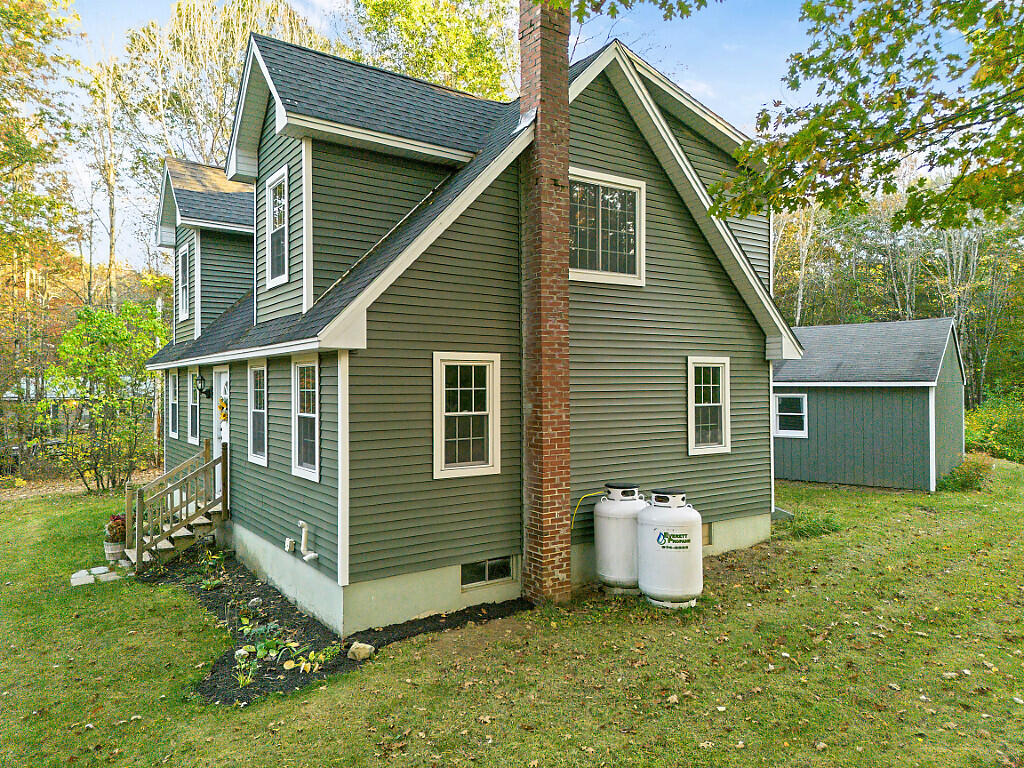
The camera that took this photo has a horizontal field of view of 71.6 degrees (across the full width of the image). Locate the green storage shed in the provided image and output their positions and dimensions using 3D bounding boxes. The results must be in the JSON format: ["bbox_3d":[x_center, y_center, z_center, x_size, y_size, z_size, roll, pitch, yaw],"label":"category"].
[{"bbox_3d":[8.620,0.400,18.450,4.900,3.980,3.700,0,0,41],"label":"green storage shed"}]

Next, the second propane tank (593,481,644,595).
[{"bbox_3d":[1.448,1.975,9.180,0.765,1.310,0.765,0,0,0],"label":"second propane tank"}]

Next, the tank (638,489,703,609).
[{"bbox_3d":[1.900,1.965,8.550,0.765,1.330,0.765,0,0,6],"label":"tank"}]

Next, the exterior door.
[{"bbox_3d":[-4.820,0.810,11.790,0.120,2.200,1.080,0,0,-35],"label":"exterior door"}]

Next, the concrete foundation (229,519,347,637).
[{"bbox_3d":[-3.030,2.370,9.390,0.220,0.540,4.670,0,0,-35],"label":"concrete foundation"}]

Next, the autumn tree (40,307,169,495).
[{"bbox_3d":[-11.450,0.330,20.000,3.200,5.200,3.300,0,0,-35],"label":"autumn tree"}]

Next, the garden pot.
[{"bbox_3d":[-6.400,2.670,11.500,0.400,0.290,0.400,0,0,-35],"label":"garden pot"}]

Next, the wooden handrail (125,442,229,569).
[{"bbox_3d":[-5.280,1.840,11.200,1.400,1.830,1.270,0,0,-35],"label":"wooden handrail"}]

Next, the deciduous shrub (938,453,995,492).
[{"bbox_3d":[10.380,1.970,16.300,1.050,0.780,1.150,0,0,-35],"label":"deciduous shrub"}]

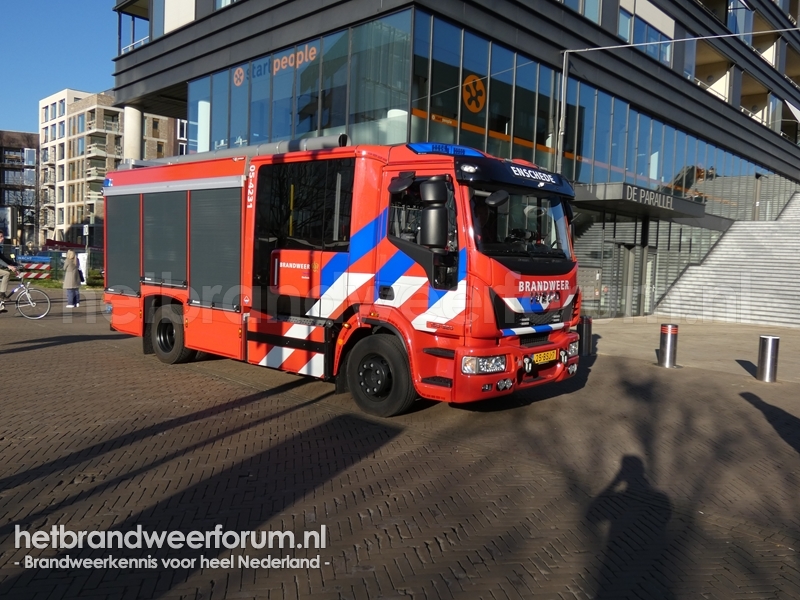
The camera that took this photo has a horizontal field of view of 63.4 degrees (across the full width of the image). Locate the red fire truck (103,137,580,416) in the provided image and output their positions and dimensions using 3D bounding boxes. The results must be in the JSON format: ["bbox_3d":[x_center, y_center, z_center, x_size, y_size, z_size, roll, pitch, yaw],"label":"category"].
[{"bbox_3d":[-1.257,-0.526,9.117,7.570,3.090,2.600,6,6,41],"label":"red fire truck"}]

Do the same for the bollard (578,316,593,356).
[{"bbox_3d":[3.314,0.654,11.600,0.280,0.667,0.280,2,4,0],"label":"bollard"}]

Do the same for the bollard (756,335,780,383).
[{"bbox_3d":[5.825,0.923,10.250,0.273,0.702,0.273,4,4,30],"label":"bollard"}]

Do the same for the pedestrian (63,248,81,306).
[{"bbox_3d":[-8.833,-0.578,17.400,0.470,1.630,0.500,1,4,-12],"label":"pedestrian"}]

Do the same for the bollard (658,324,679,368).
[{"bbox_3d":[4.667,0.794,11.261,0.273,0.736,0.273,4,4,23],"label":"bollard"}]

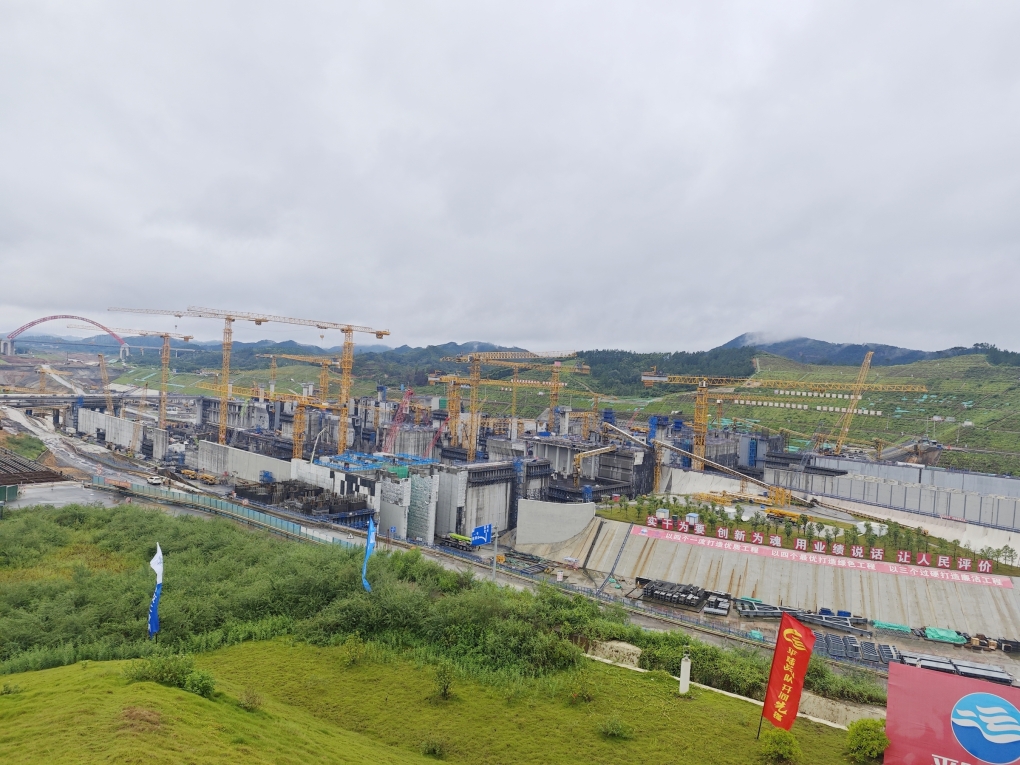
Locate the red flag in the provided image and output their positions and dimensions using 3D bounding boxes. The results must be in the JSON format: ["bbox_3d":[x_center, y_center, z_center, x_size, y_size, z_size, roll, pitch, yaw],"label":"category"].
[{"bbox_3d":[7.575,7.916,18.500,0.800,2.950,0.150,12,0,16],"label":"red flag"}]

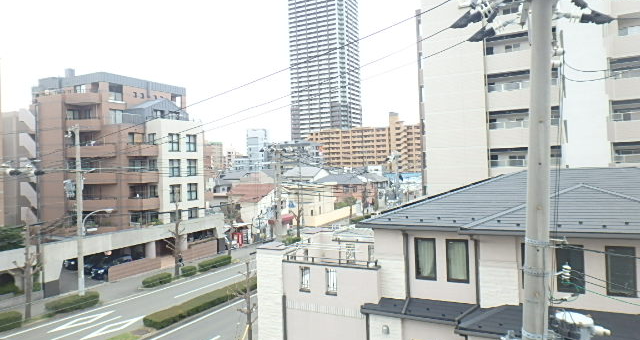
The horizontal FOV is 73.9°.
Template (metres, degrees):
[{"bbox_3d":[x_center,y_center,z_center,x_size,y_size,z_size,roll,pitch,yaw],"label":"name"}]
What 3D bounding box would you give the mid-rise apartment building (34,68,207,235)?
[{"bbox_3d":[-24.508,-0.572,52.508,16.000,21.800,12.300,-2,0,29],"label":"mid-rise apartment building"}]

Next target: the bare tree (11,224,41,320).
[{"bbox_3d":[-20.737,7.086,30.110,1.500,6.830,1.500,-2,-1,28],"label":"bare tree"}]

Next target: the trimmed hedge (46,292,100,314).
[{"bbox_3d":[-18.979,10.140,32.805,1.600,0.700,3.300,-2,-1,28],"label":"trimmed hedge"}]

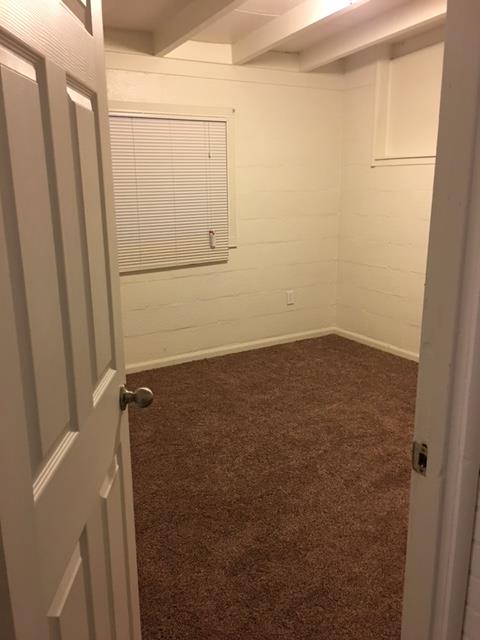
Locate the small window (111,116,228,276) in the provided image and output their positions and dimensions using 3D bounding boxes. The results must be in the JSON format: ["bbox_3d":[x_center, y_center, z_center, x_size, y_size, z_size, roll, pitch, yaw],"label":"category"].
[{"bbox_3d":[-0.480,-0.904,3.873,0.897,1.073,0.050,-9,16,-29],"label":"small window"}]

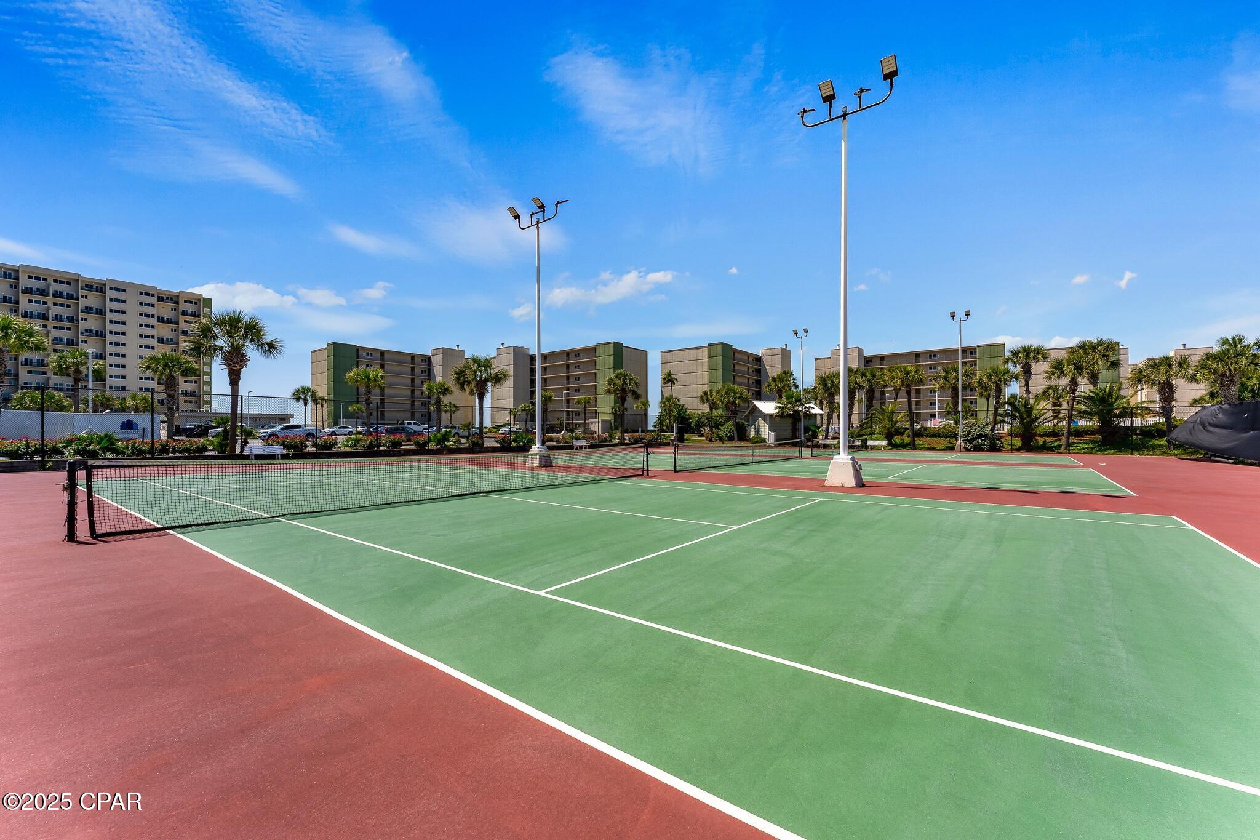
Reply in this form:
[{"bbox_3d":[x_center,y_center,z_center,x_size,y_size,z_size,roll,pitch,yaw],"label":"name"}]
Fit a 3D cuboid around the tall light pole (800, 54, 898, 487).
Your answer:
[{"bbox_3d":[6.047,-3.857,13.930,2.400,11.350,1.000,-1,-2,37],"label":"tall light pole"}]

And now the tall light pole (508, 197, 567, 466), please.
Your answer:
[{"bbox_3d":[-3.976,-3.763,21.276,2.750,11.550,1.430,-1,-2,38],"label":"tall light pole"}]

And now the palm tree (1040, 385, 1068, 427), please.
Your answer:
[{"bbox_3d":[42.168,-1.078,48.750,2.074,5.095,1.971,-1,-2,41],"label":"palm tree"}]

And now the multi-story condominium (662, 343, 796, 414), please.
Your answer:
[{"bbox_3d":[24.029,-6.344,117.541,19.500,19.000,28.500,-1,-2,37],"label":"multi-story condominium"}]

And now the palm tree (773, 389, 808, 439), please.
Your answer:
[{"bbox_3d":[15.790,-0.192,47.773,3.370,5.670,3.370,0,-1,0],"label":"palm tree"}]

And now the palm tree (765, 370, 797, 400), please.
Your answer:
[{"bbox_3d":[17.012,-1.414,55.160,3.570,8.480,3.570,0,-1,0],"label":"palm tree"}]

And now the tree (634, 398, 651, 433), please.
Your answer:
[{"bbox_3d":[1.657,-0.133,65.995,2.450,5.440,2.450,0,-1,0],"label":"tree"}]

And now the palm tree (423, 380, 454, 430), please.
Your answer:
[{"bbox_3d":[-16.552,-0.681,42.355,2.550,5.450,2.550,0,-1,0],"label":"palm tree"}]

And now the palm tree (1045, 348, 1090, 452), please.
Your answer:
[{"bbox_3d":[32.476,-1.483,36.445,2.960,7.580,2.960,0,-1,0],"label":"palm tree"}]

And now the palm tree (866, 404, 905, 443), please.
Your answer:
[{"bbox_3d":[22.352,0.322,42.705,3.193,3.562,3.033,-1,-2,28],"label":"palm tree"}]

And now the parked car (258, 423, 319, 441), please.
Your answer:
[{"bbox_3d":[-34.873,1.318,50.235,1.900,1.870,5.400,-1,-2,38],"label":"parked car"}]

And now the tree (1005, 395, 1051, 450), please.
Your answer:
[{"bbox_3d":[30.970,0.216,38.254,3.100,4.250,3.100,-1,-2,39],"label":"tree"}]

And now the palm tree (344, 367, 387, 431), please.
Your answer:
[{"bbox_3d":[-26.435,-1.679,49.091,3.600,7.300,3.600,1,-2,-28],"label":"palm tree"}]

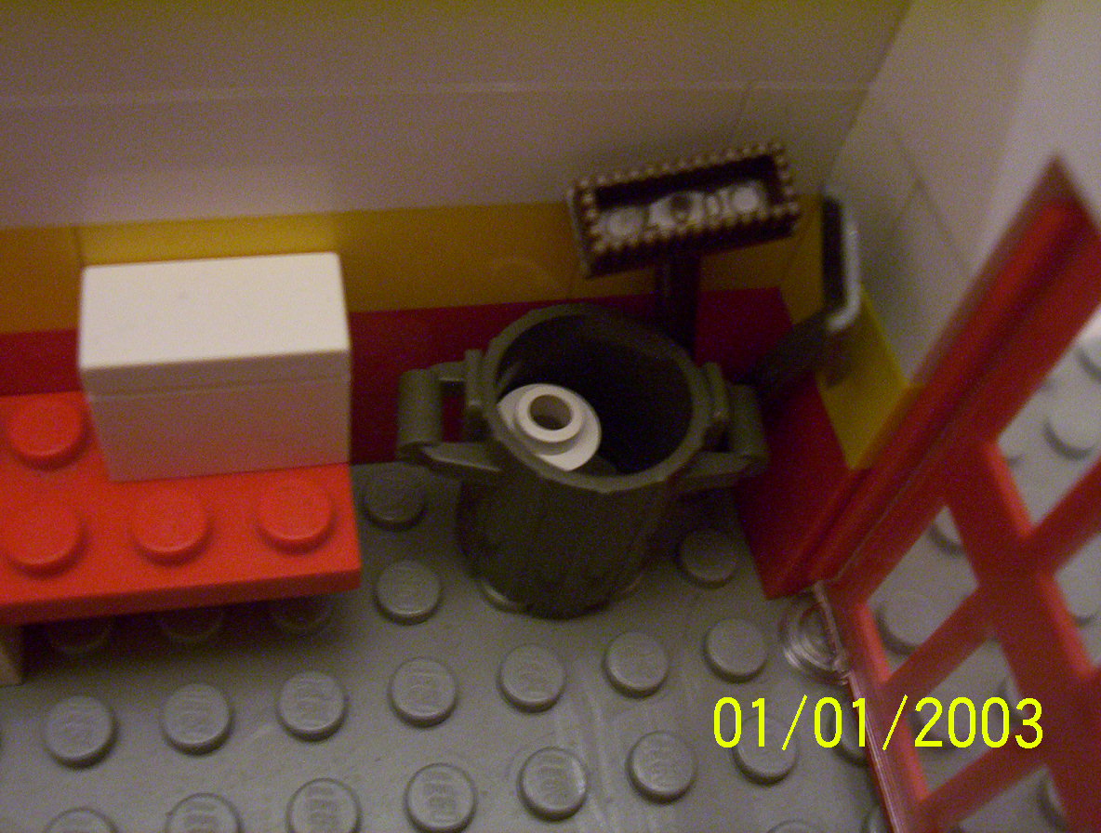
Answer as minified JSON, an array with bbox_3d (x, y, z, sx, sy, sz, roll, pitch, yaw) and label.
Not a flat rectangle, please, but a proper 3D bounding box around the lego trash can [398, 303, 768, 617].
[{"bbox_3d":[0.001,0.004,0.100,0.025,0.019,0.016,1,54,-10],"label":"lego trash can"}]

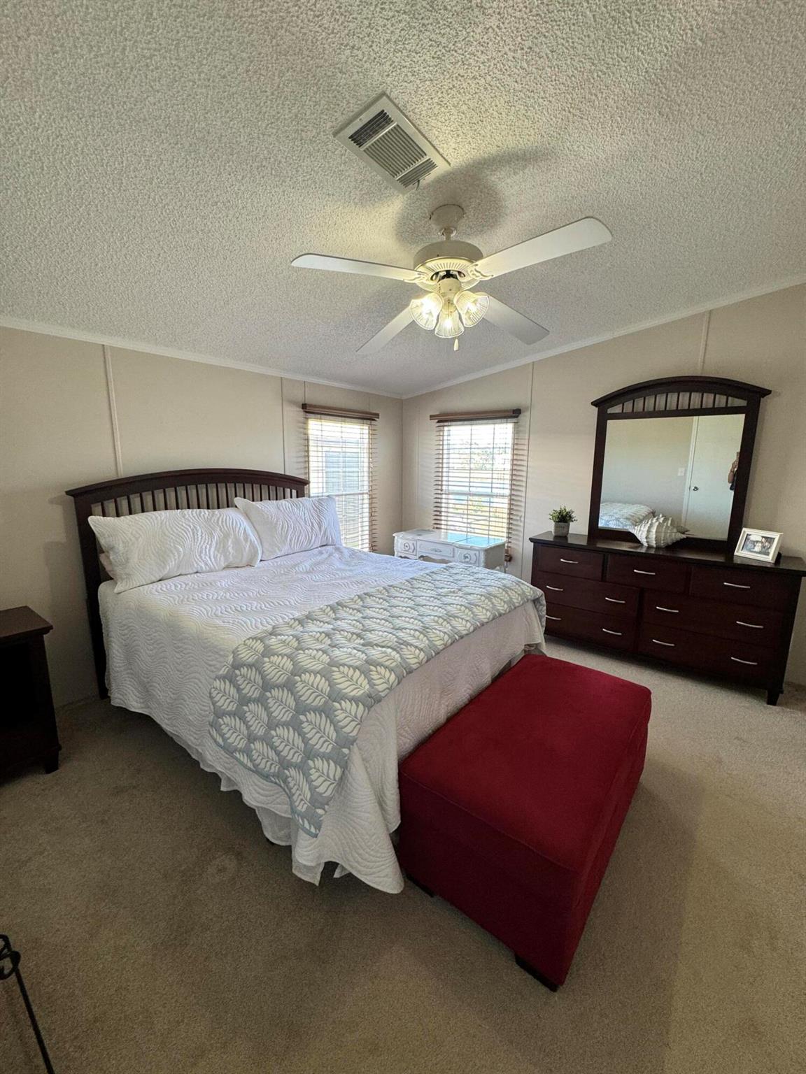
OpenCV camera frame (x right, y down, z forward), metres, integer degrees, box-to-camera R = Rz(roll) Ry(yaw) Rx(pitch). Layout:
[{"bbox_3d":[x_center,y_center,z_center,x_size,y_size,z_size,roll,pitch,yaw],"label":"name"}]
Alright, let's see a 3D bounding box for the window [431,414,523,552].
[{"bbox_3d":[0.662,-0.524,4.184,0.920,1.290,0.100,8,13,38],"label":"window"}]

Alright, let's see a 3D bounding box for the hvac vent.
[{"bbox_3d":[-0.024,-1.200,1.349,0.190,0.030,0.350,-1,7,39],"label":"hvac vent"}]

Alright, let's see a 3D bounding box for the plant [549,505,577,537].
[{"bbox_3d":[1.286,-0.127,3.478,0.210,0.240,0.200,8,13,38],"label":"plant"}]

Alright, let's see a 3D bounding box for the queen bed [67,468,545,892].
[{"bbox_3d":[-0.475,0.313,2.441,2.200,1.345,1.650,8,13,38],"label":"queen bed"}]

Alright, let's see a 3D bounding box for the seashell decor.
[{"bbox_3d":[1.813,-0.054,3.092,0.360,0.240,0.210,8,13,38],"label":"seashell decor"}]

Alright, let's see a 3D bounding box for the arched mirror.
[{"bbox_3d":[1.894,-0.537,3.143,1.070,1.170,0.070,8,13,38],"label":"arched mirror"}]

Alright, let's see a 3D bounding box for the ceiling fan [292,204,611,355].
[{"bbox_3d":[0.175,-1.014,1.706,1.280,0.490,1.280,-7,13,-37],"label":"ceiling fan"}]

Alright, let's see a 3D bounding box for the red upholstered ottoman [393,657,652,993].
[{"bbox_3d":[0.541,0.916,1.682,0.575,0.435,1.050,8,13,38],"label":"red upholstered ottoman"}]

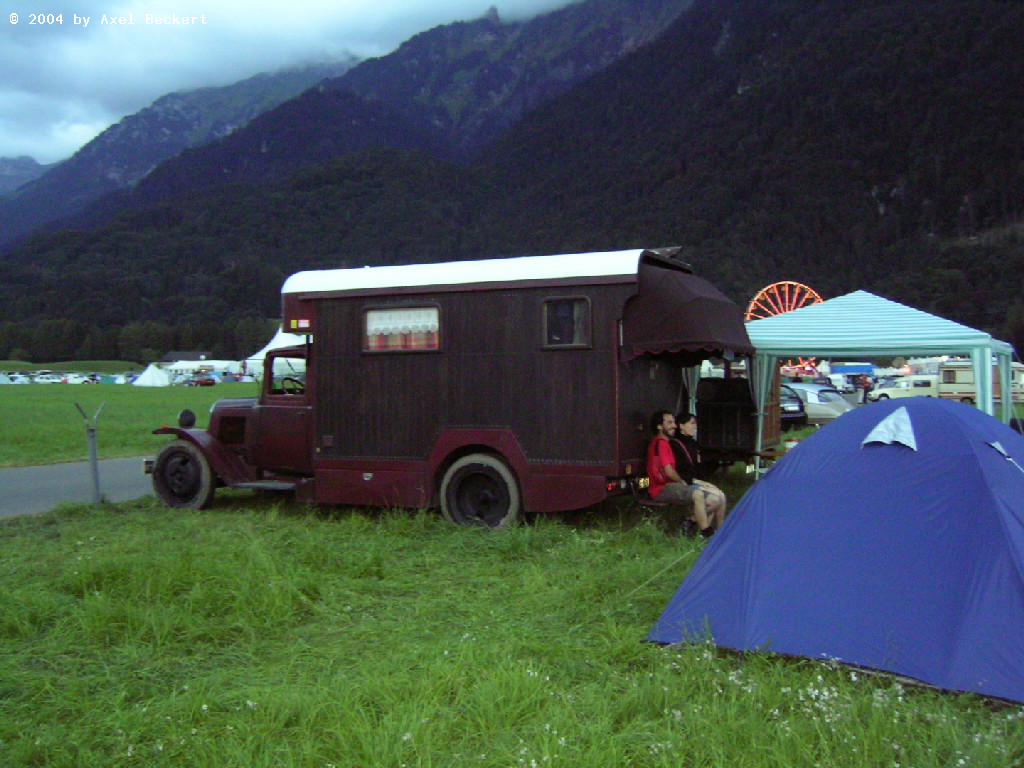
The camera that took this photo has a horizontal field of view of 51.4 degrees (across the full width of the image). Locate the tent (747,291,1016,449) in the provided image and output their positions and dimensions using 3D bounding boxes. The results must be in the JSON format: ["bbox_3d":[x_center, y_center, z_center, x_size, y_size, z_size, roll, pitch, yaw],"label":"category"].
[{"bbox_3d":[4.055,0.220,12.416,3.000,2.620,3.000,0,0,29],"label":"tent"}]

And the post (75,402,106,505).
[{"bbox_3d":[-5.136,0.857,13.006,0.440,1.270,0.100,-3,0,23],"label":"post"}]

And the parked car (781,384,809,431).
[{"bbox_3d":[6.787,0.710,32.806,1.680,1.380,4.300,0,1,-40],"label":"parked car"}]

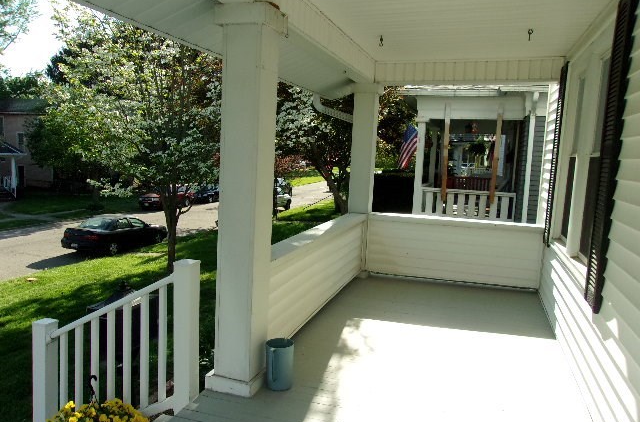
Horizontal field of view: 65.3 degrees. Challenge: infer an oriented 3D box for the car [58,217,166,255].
[{"bbox_3d":[-7.946,0.802,20.068,1.740,1.370,4.550,4,6,18],"label":"car"}]

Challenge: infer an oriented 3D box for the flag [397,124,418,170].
[{"bbox_3d":[2.253,-1.680,13.000,0.650,1.220,0.250,4,6,18],"label":"flag"}]

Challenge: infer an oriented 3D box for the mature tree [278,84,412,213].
[{"bbox_3d":[1.309,-3.981,27.069,7.800,8.400,7.600,4,6,18],"label":"mature tree"}]

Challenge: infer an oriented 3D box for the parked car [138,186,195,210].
[{"bbox_3d":[-10.718,-1.091,35.690,1.820,1.650,4.500,4,6,18],"label":"parked car"}]

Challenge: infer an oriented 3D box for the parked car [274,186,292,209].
[{"bbox_3d":[-3.605,-0.866,36.464,1.820,1.650,4.600,4,6,18],"label":"parked car"}]

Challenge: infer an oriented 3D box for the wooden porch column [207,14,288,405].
[{"bbox_3d":[-0.477,-0.052,3.188,0.310,2.400,0.310,4,6,18],"label":"wooden porch column"}]

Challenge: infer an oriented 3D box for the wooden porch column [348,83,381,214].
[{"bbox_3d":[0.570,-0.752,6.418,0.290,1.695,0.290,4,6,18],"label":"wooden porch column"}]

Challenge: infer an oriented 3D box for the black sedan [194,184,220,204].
[{"bbox_3d":[-9.010,-1.569,41.639,1.800,1.500,4.600,4,6,18],"label":"black sedan"}]

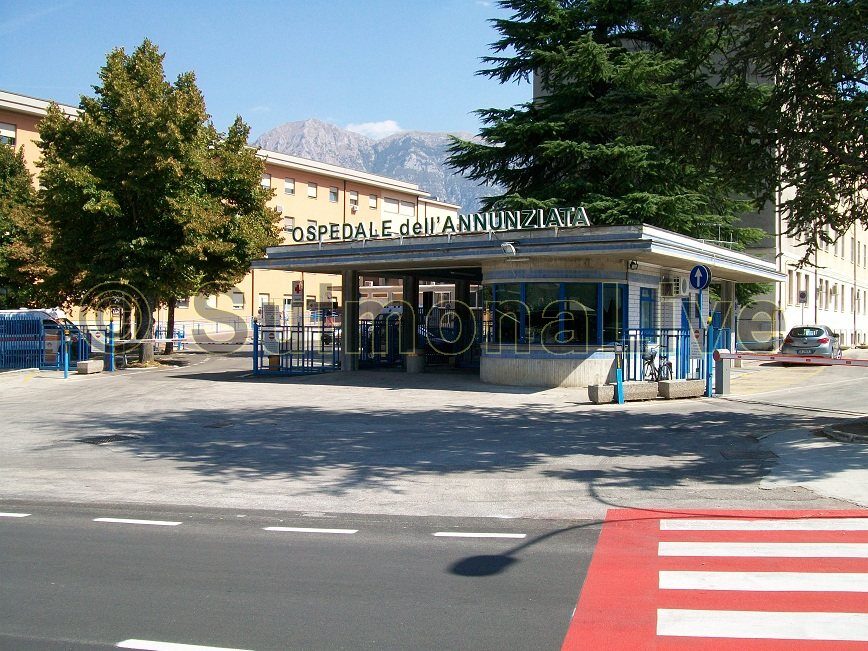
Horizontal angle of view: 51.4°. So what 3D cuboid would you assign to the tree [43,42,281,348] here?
[{"bbox_3d":[-10.900,-5.000,36.000,9.400,12.900,9.000,0,0,0],"label":"tree"}]

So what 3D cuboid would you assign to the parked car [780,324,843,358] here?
[{"bbox_3d":[14.950,0.750,35.300,1.840,1.500,4.380,0,0,30],"label":"parked car"}]

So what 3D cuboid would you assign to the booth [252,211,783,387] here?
[{"bbox_3d":[4.200,-0.670,33.000,13.100,4.730,16.300,0,0,32],"label":"booth"}]

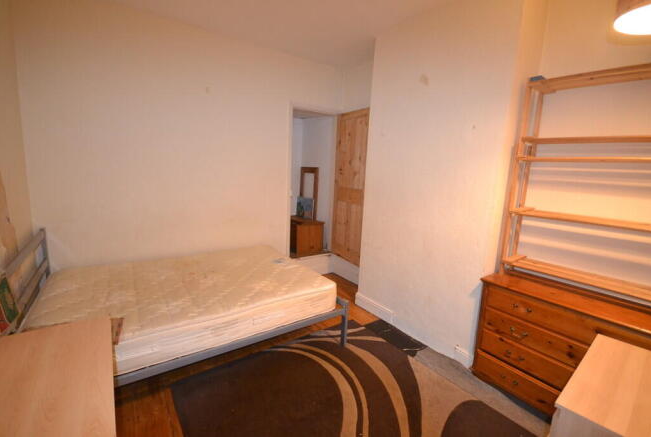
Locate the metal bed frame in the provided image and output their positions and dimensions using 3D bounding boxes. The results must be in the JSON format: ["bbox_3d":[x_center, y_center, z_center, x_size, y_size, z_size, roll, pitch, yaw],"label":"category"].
[{"bbox_3d":[-1.065,0.595,2.300,2.113,0.936,1.433,-4,12,-34],"label":"metal bed frame"}]

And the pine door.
[{"bbox_3d":[0.331,-0.381,3.581,0.042,1.965,0.704,-4,12,-34],"label":"pine door"}]

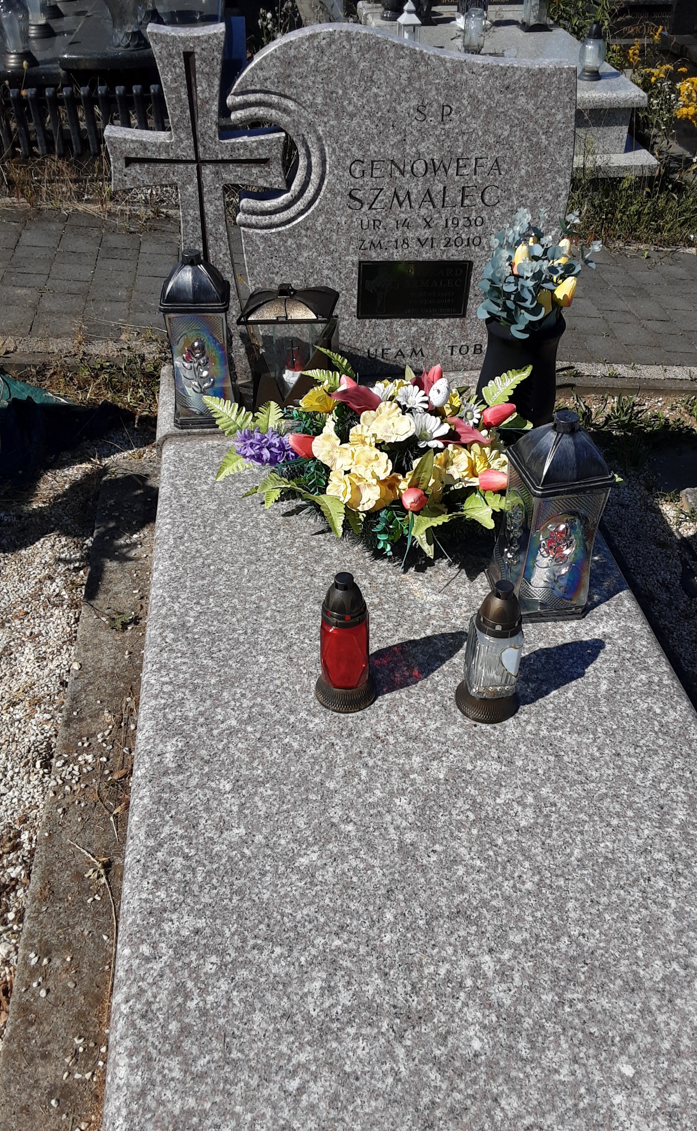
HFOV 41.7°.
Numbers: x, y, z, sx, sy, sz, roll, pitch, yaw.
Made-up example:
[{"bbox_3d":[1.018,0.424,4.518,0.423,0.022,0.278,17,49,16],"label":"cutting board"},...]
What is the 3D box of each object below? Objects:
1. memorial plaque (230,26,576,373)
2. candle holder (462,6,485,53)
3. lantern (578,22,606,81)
[{"bbox_3d":[0.108,-0.755,1.960,0.698,0.700,0.098,-4,38,-5],"label":"memorial plaque"},{"bbox_3d":[0.689,-2.953,5.045,0.108,0.204,0.108,-4,38,-5],"label":"candle holder"},{"bbox_3d":[1.250,-2.631,4.689,0.132,0.247,0.132,-4,38,-5],"label":"lantern"}]

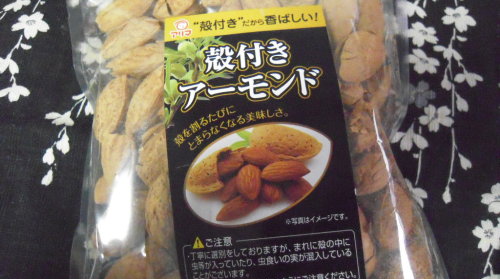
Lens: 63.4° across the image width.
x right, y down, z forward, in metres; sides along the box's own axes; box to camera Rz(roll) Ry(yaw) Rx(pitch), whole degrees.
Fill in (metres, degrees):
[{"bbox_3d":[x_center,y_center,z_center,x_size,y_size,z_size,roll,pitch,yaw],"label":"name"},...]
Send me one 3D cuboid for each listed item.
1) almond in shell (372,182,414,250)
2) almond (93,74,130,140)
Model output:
[{"bbox_3d":[0.072,0.038,0.202,0.018,0.016,0.034,16,80,4],"label":"almond in shell"},{"bbox_3d":[-0.072,-0.017,0.212,0.017,0.016,0.036,12,80,3],"label":"almond"}]

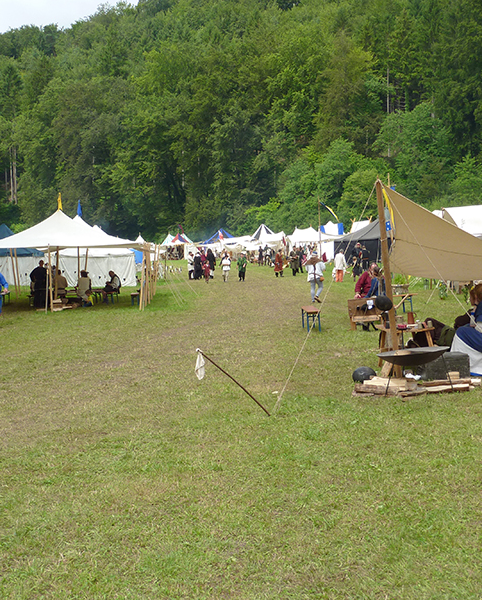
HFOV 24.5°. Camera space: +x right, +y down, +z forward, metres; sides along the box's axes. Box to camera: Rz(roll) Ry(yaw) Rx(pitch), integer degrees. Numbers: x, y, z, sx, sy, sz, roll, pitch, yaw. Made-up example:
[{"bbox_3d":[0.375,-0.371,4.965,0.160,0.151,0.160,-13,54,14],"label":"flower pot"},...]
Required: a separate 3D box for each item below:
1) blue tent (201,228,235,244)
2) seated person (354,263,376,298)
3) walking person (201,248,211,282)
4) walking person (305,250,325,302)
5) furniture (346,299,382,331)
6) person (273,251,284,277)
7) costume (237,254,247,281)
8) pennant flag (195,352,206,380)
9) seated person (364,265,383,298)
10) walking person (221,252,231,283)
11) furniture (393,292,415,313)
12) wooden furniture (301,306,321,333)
[{"bbox_3d":[-2.197,-6.367,125.000,5.200,3.300,5.000,-2,3,-6],"label":"blue tent"},{"bbox_3d":[3.310,-0.247,28.800,0.680,1.380,0.720,-3,3,-18],"label":"seated person"},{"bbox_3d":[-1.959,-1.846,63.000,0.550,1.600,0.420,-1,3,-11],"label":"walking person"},{"bbox_3d":[2.606,-0.787,38.800,0.660,1.750,0.550,-2,3,3],"label":"walking person"},{"bbox_3d":[2.873,0.323,25.600,0.800,0.700,0.420,-2,3,-11],"label":"furniture"},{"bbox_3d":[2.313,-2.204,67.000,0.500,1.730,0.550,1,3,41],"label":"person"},{"bbox_3d":[0.088,-1.904,65.000,0.600,1.550,0.400,-1,3,-1],"label":"costume"},{"bbox_3d":[-0.427,0.701,11.700,0.105,0.300,0.060,-1,3,0],"label":"pennant flag"},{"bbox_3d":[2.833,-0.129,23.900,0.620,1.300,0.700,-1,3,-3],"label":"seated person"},{"bbox_3d":[-0.869,-1.900,66.500,0.550,1.650,0.420,-2,3,-2],"label":"walking person"},{"bbox_3d":[4.247,0.098,31.100,0.270,0.480,2.100,1,4,42],"label":"furniture"},{"bbox_3d":[1.627,0.427,25.600,0.280,0.480,2.150,-2,3,1],"label":"wooden furniture"}]

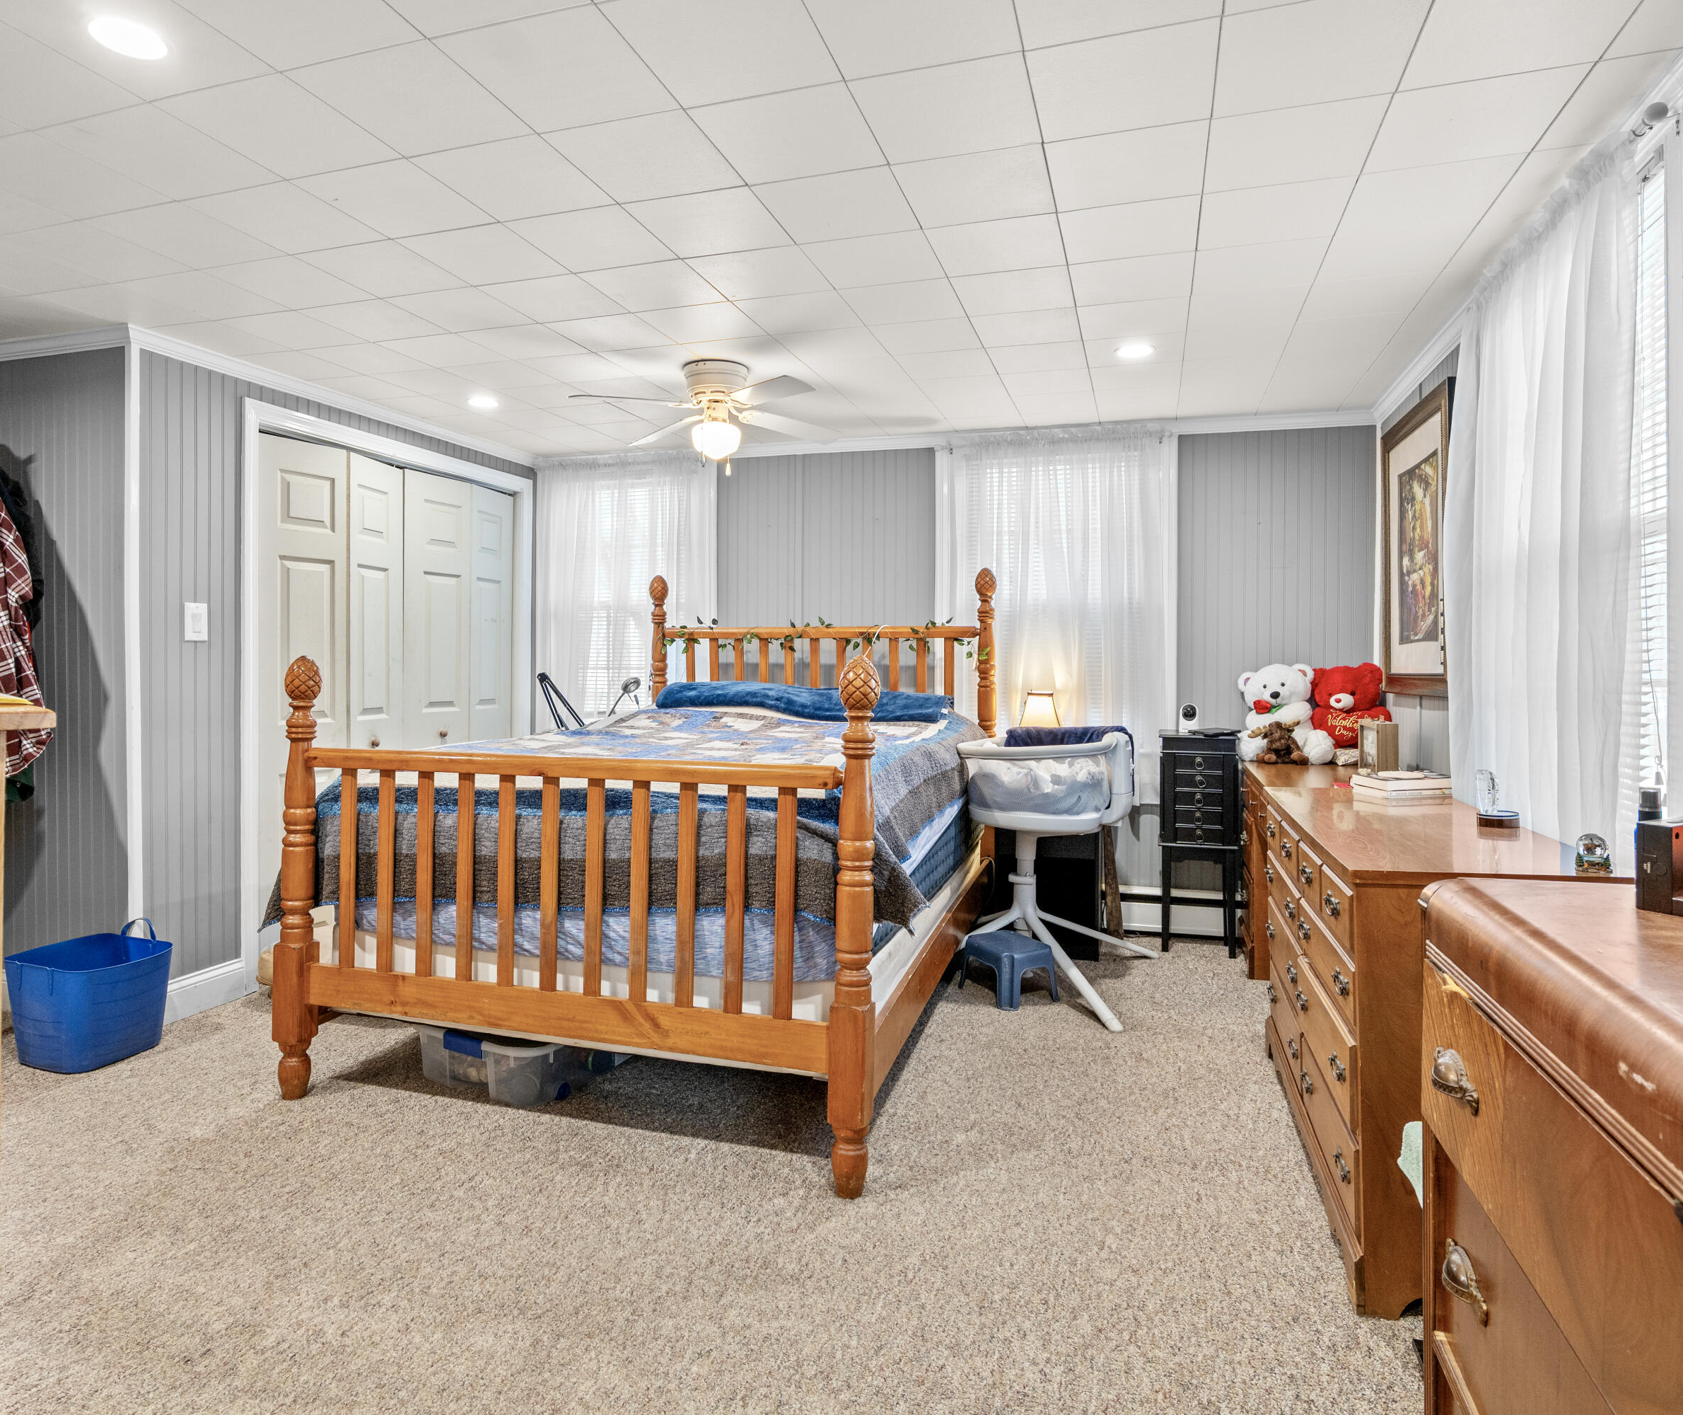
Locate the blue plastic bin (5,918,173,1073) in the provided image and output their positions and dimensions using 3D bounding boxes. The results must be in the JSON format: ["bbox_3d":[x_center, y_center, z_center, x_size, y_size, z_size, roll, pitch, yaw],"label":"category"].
[{"bbox_3d":[-2.194,0.834,2.766,0.322,0.359,0.296,1,3,20],"label":"blue plastic bin"}]

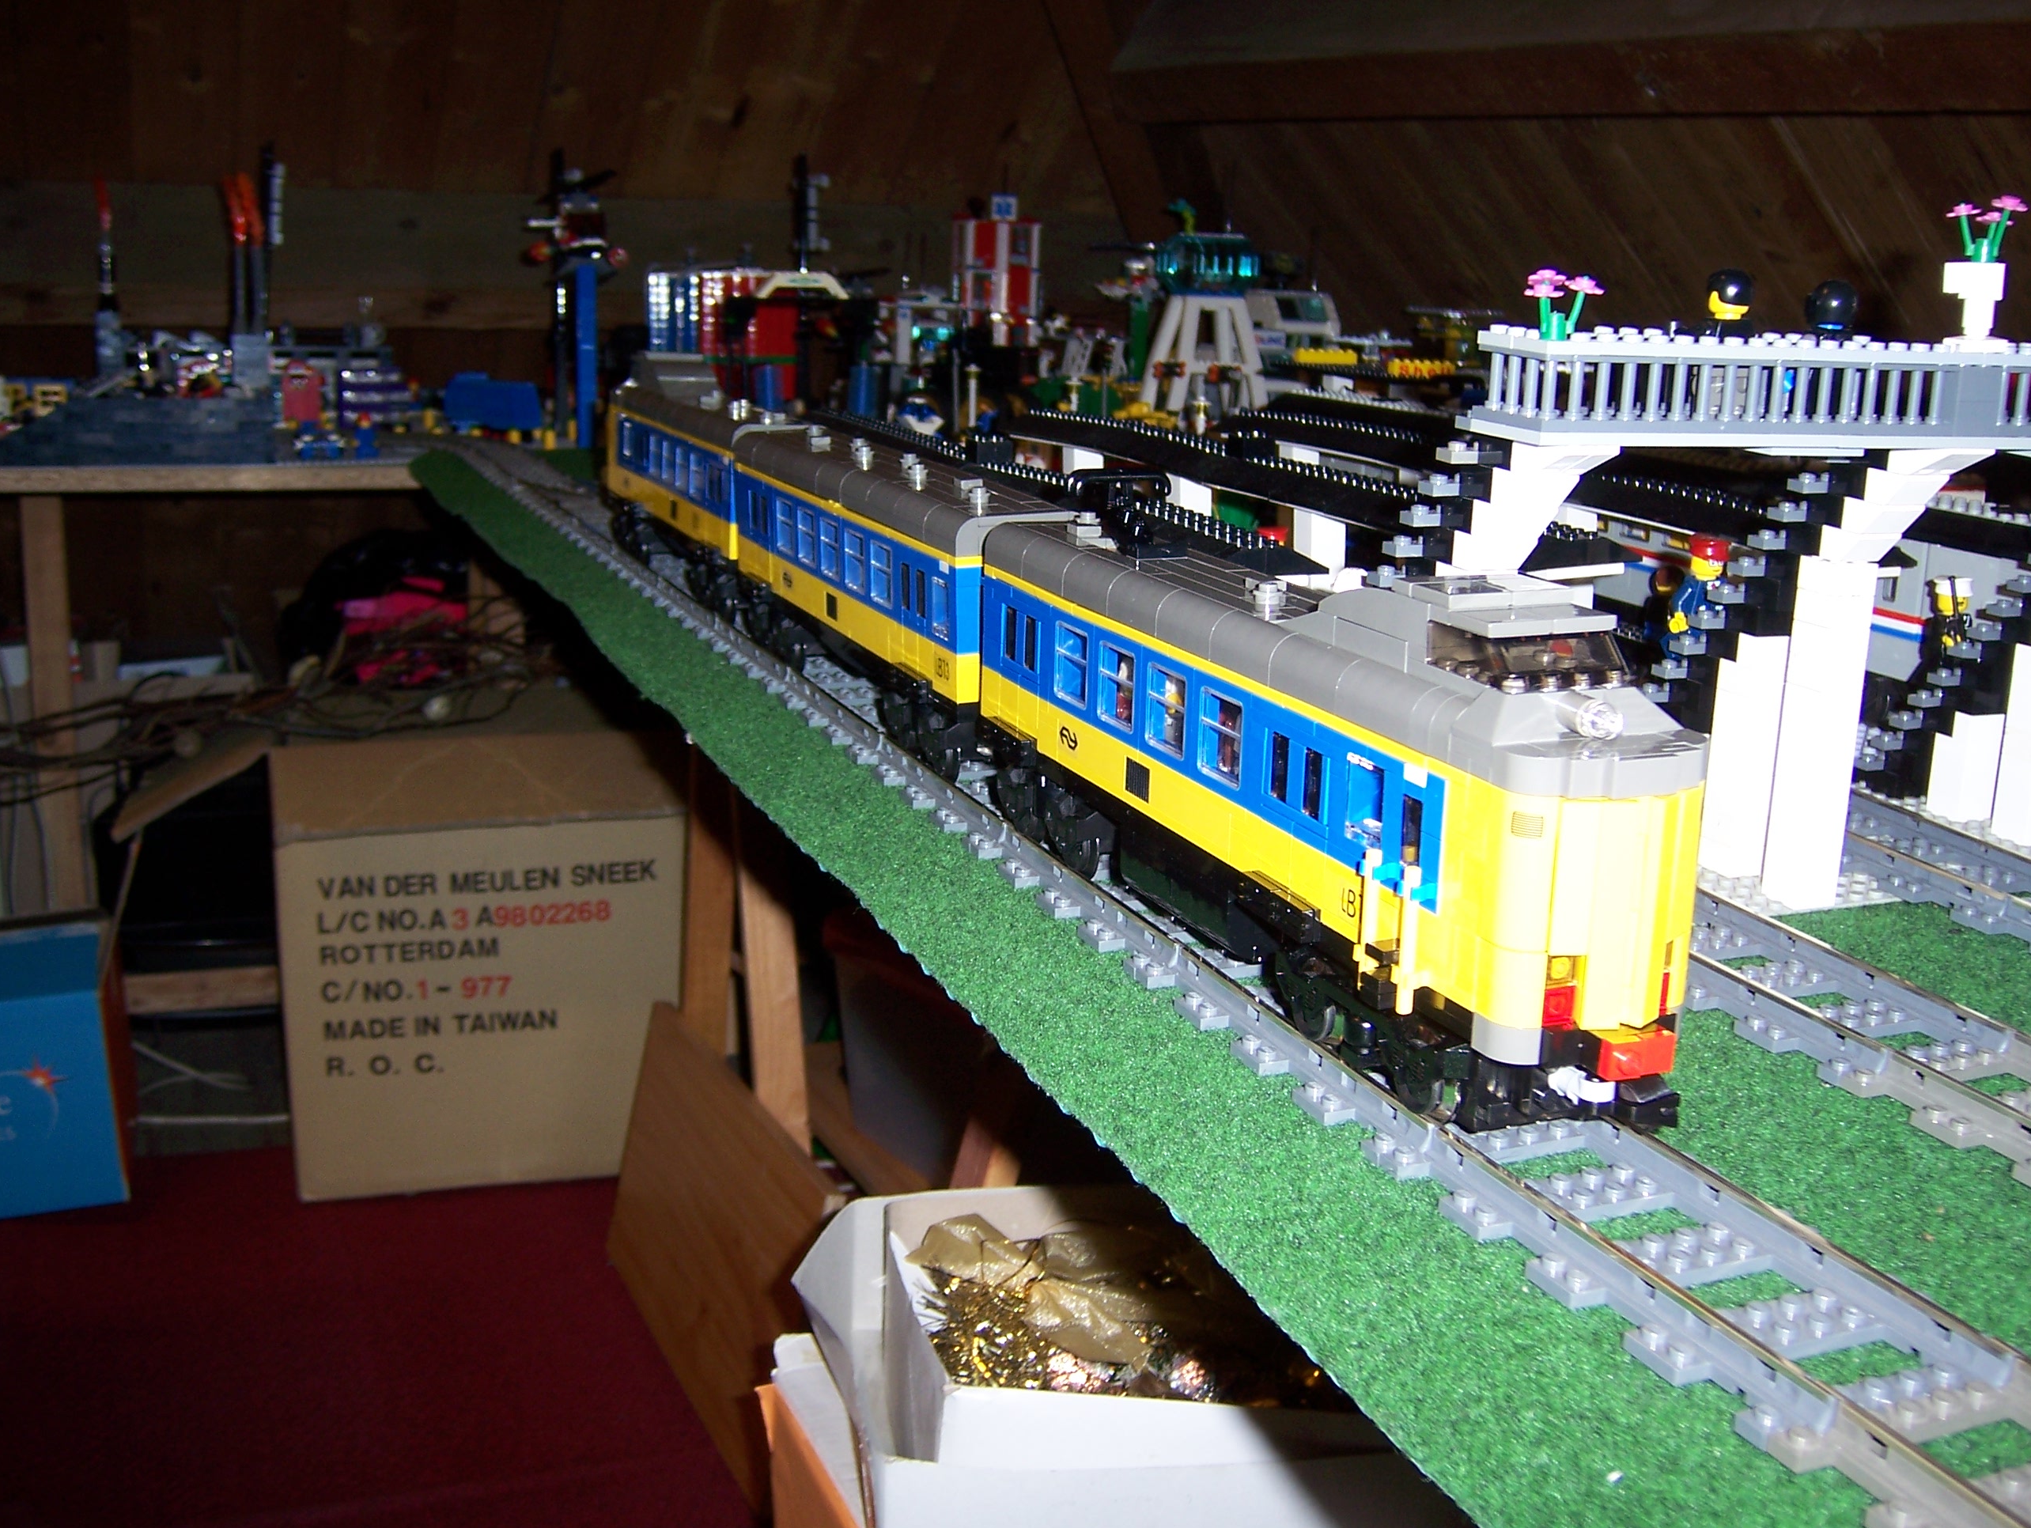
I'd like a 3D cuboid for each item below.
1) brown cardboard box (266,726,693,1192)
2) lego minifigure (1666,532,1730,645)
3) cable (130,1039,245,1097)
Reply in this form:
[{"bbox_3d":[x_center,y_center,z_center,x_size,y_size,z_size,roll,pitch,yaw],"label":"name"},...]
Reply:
[{"bbox_3d":[-0.417,0.128,1.656,0.280,0.305,0.270,-3,15,-17],"label":"brown cardboard box"},{"bbox_3d":[0.221,-0.054,0.685,0.025,0.042,0.018,-4,15,-22],"label":"lego minifigure"},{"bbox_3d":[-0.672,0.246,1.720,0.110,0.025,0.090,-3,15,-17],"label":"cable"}]

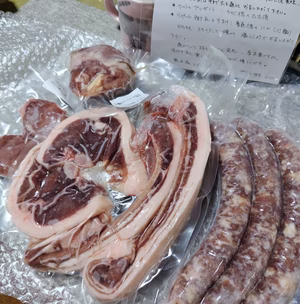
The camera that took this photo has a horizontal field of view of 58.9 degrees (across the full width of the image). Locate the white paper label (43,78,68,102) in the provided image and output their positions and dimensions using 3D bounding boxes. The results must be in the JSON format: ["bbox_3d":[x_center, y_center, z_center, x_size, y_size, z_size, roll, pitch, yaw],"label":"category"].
[{"bbox_3d":[-0.125,-0.082,0.354,0.041,0.005,0.018,34,69,18],"label":"white paper label"}]

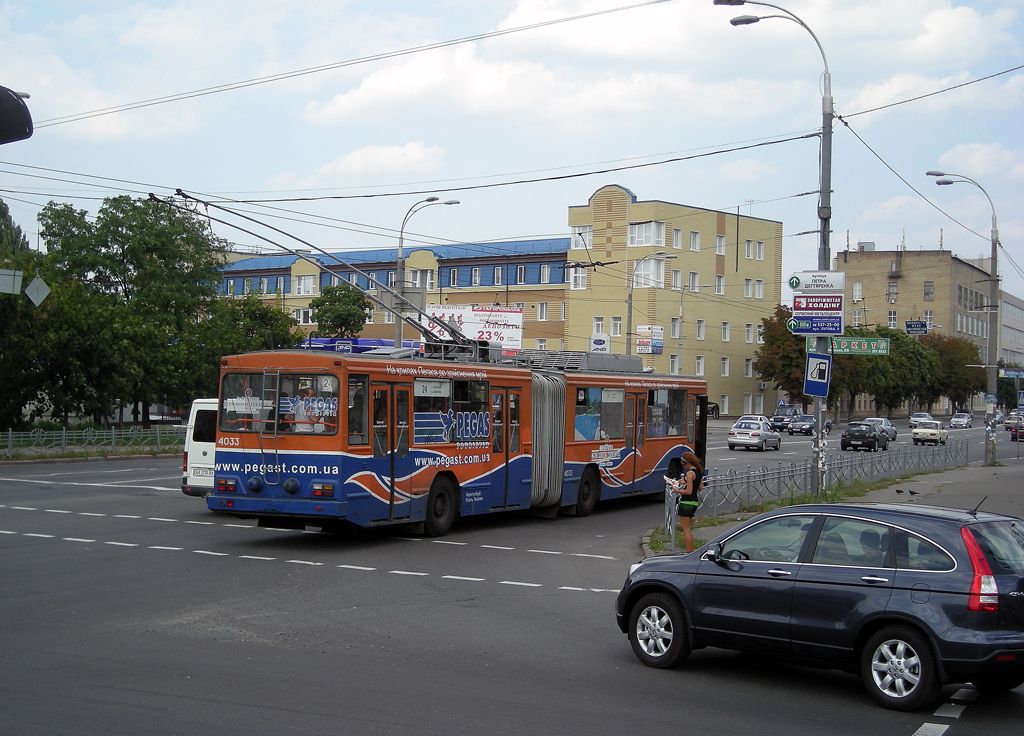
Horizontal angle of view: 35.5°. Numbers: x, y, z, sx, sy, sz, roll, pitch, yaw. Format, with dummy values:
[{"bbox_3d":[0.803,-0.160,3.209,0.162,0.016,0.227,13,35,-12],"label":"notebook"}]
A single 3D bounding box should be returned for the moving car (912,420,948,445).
[{"bbox_3d":[25.282,3.957,96.500,1.580,1.460,4.120,1,-1,22],"label":"moving car"}]

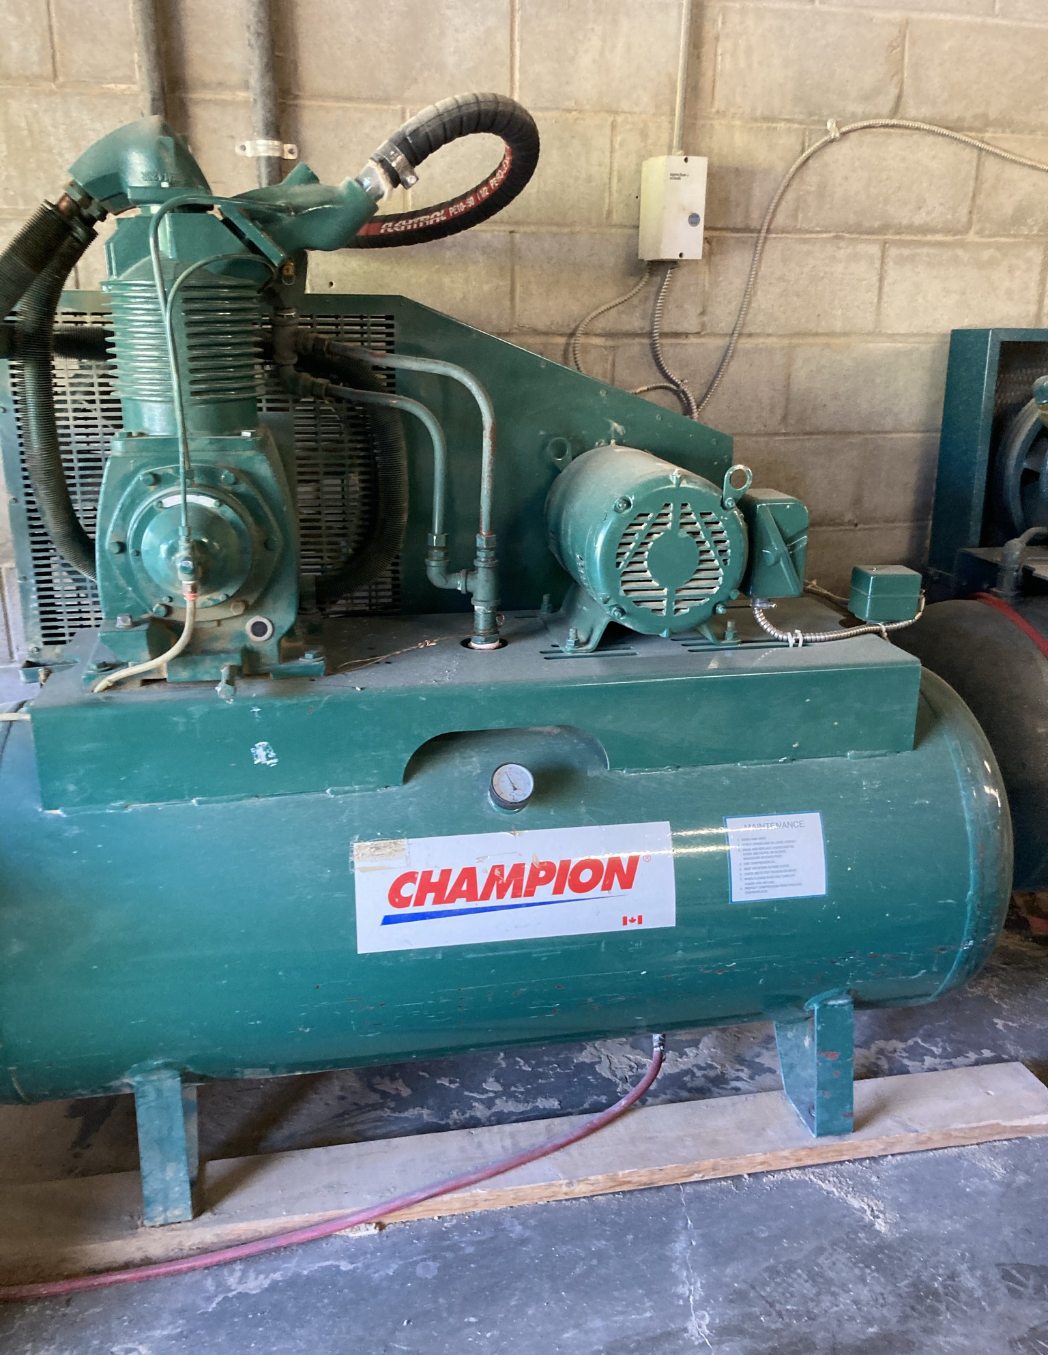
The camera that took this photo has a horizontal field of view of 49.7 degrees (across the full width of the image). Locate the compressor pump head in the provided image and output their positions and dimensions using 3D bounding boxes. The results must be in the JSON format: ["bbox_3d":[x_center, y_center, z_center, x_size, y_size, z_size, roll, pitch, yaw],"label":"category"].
[{"bbox_3d":[-0.320,-0.392,1.561,0.690,0.750,0.380,-3,16,-10],"label":"compressor pump head"}]

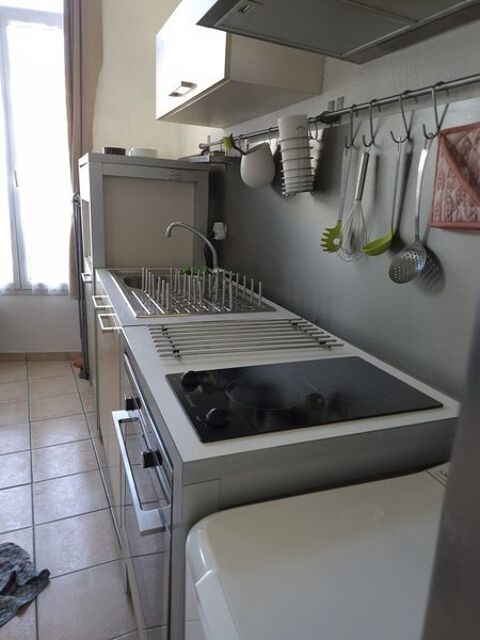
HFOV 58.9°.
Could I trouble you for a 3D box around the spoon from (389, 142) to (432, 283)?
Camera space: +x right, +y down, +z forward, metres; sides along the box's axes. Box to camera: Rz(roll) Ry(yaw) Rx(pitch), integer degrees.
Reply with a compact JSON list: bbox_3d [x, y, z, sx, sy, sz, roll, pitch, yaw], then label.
[{"bbox_3d":[0.382,-0.232,0.932,0.055,0.306,0.098,-3,18,-22],"label":"spoon"}]

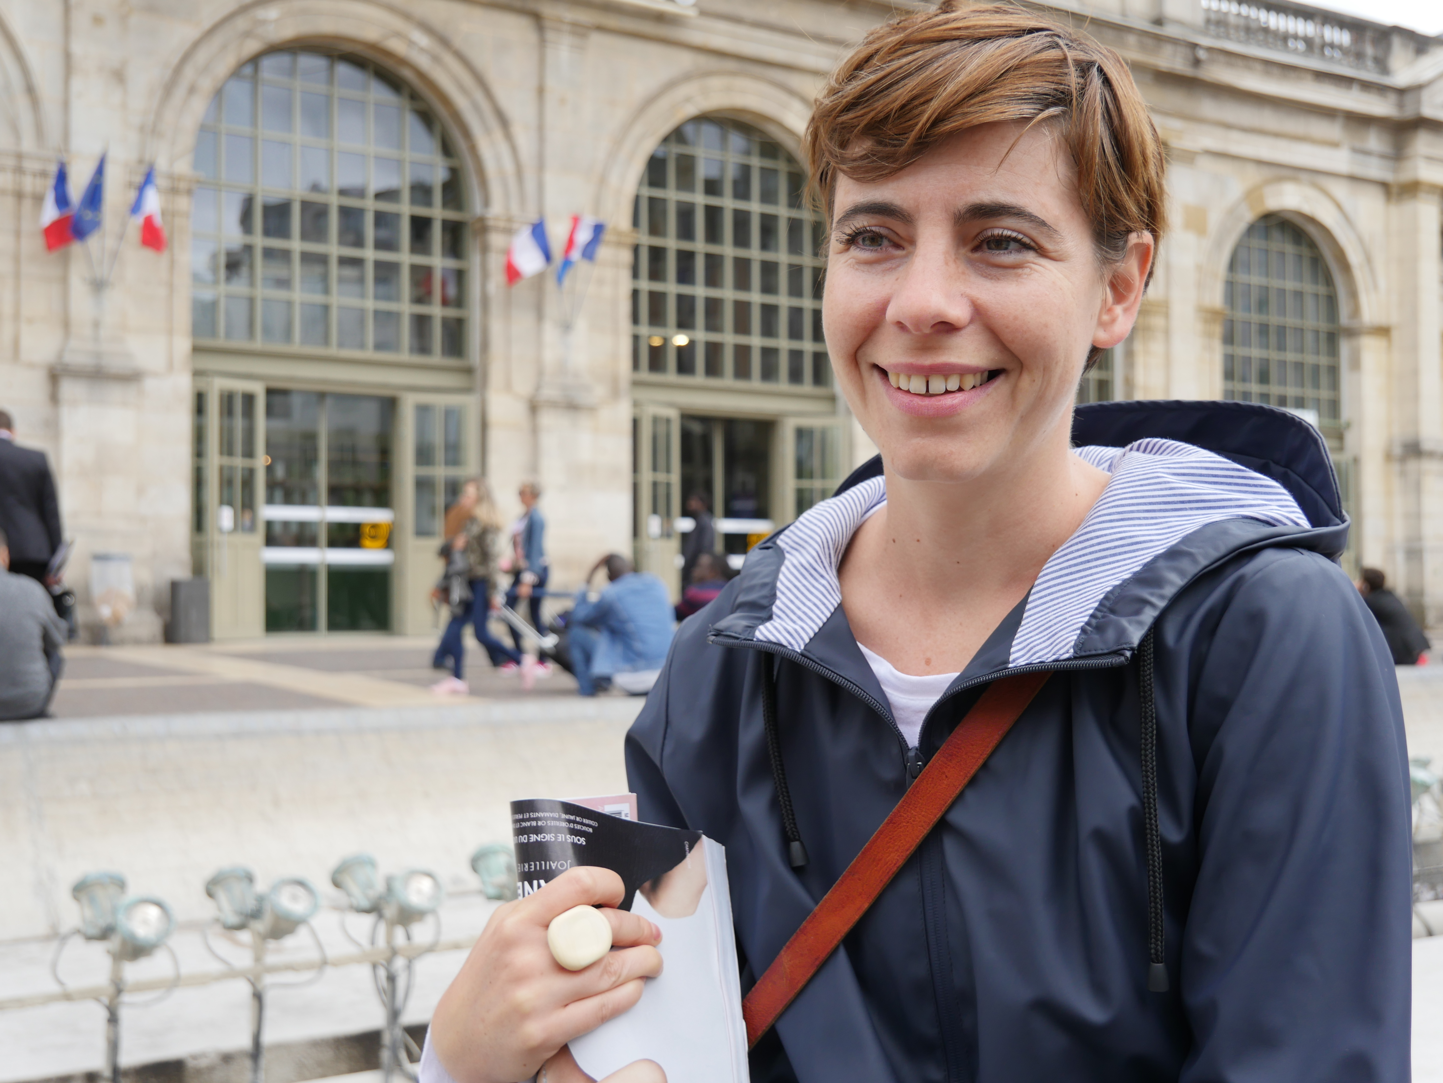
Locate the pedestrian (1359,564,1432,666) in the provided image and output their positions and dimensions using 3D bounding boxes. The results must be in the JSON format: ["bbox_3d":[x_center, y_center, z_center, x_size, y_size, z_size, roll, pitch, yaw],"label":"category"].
[{"bbox_3d":[5.064,0.629,12.600,0.520,0.884,0.680,1,-2,-41],"label":"pedestrian"}]

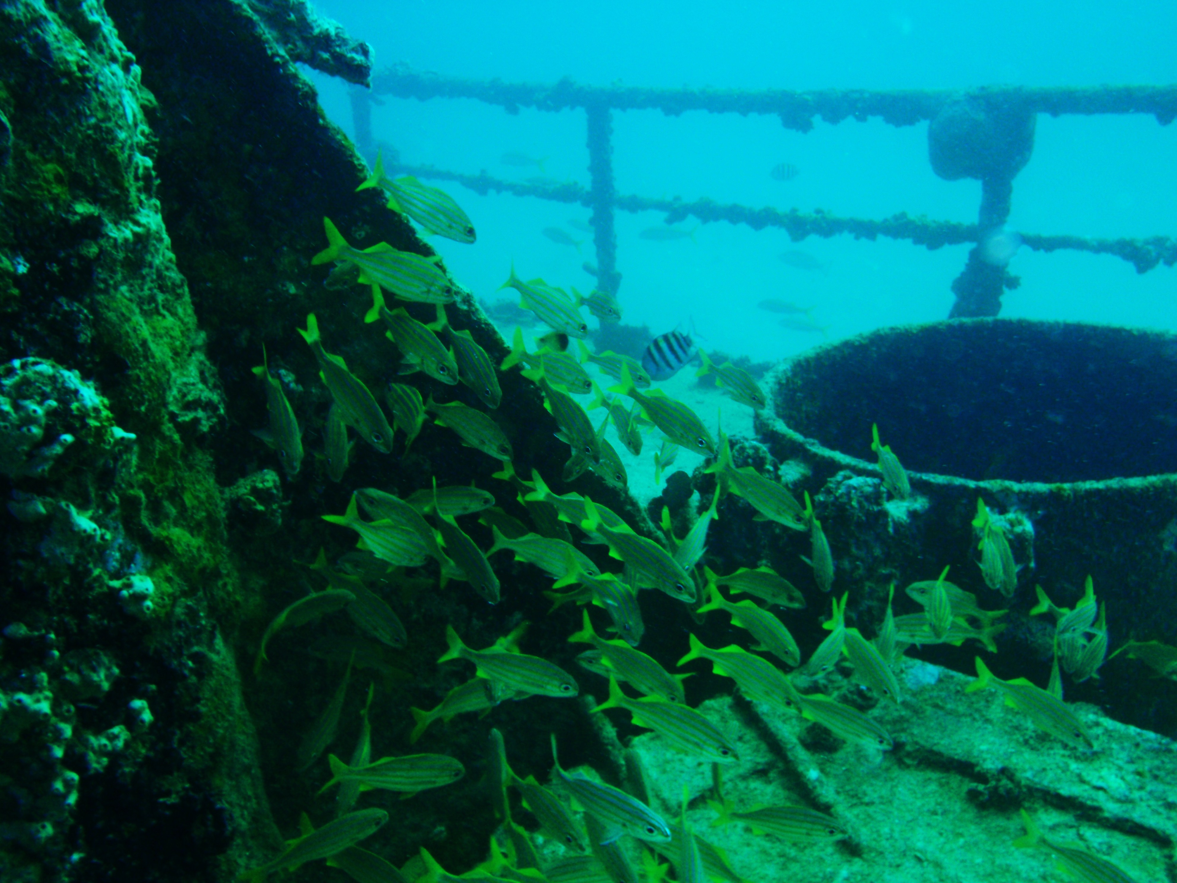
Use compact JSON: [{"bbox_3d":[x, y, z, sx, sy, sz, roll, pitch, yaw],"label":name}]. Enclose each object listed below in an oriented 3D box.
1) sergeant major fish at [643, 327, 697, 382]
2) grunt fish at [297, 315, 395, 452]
[{"bbox_3d":[0.157,-0.171,1.800,0.150,0.085,0.032,-33,16,7],"label":"sergeant major fish"},{"bbox_3d":[-0.284,-0.069,1.120,0.064,0.195,0.033,-40,-19,32],"label":"grunt fish"}]

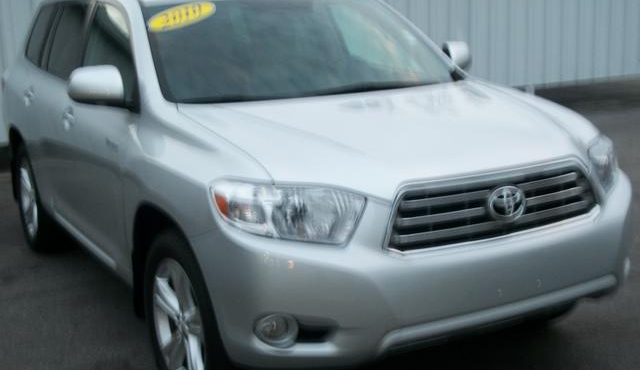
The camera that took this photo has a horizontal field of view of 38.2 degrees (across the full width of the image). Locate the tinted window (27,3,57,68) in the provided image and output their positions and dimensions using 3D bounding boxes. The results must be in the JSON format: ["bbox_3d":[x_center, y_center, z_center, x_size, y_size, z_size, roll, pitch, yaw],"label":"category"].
[{"bbox_3d":[-1.728,-0.941,5.737,0.050,0.390,0.490,13,3,-30],"label":"tinted window"}]

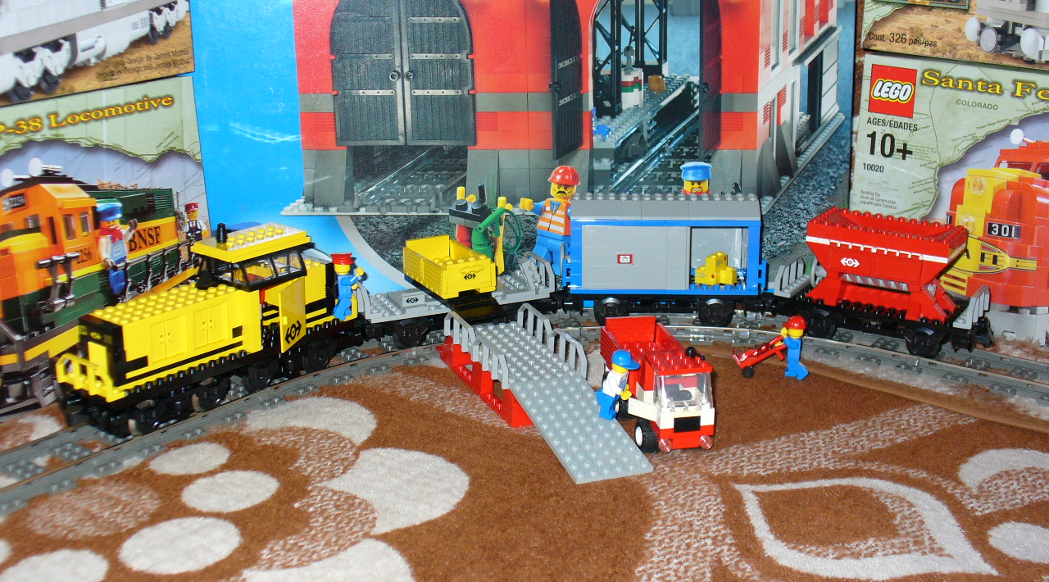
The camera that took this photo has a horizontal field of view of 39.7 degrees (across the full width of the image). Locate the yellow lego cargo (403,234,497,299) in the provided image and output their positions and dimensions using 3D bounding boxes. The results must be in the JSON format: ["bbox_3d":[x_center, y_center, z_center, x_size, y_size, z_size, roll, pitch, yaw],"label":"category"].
[{"bbox_3d":[-0.052,-0.018,0.997,0.040,0.024,0.067,-9,20,-26],"label":"yellow lego cargo"}]

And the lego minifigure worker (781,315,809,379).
[{"bbox_3d":[0.177,0.036,0.957,0.018,0.040,0.023,3,18,8],"label":"lego minifigure worker"}]

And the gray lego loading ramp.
[{"bbox_3d":[0.012,0.056,0.881,0.063,0.038,0.194,-8,20,-23],"label":"gray lego loading ramp"}]

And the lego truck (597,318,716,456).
[{"bbox_3d":[0.080,0.053,0.873,0.041,0.057,0.119,-4,19,-12],"label":"lego truck"}]

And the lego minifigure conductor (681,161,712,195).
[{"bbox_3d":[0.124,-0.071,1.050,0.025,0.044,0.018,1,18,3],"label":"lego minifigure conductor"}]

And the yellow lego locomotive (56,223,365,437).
[{"bbox_3d":[-0.192,0.012,0.904,0.050,0.116,0.216,14,23,36],"label":"yellow lego locomotive"}]

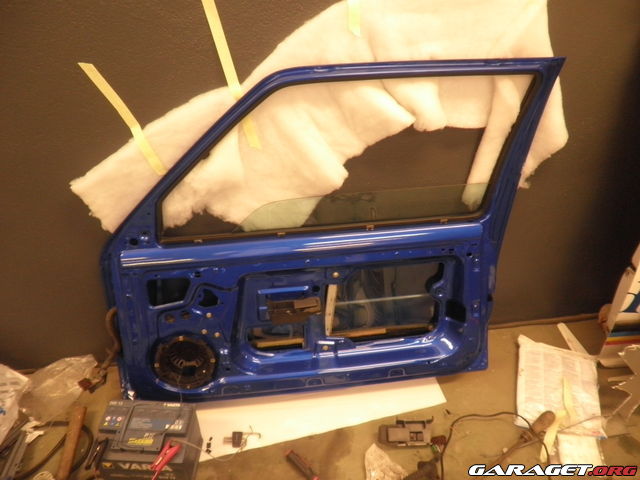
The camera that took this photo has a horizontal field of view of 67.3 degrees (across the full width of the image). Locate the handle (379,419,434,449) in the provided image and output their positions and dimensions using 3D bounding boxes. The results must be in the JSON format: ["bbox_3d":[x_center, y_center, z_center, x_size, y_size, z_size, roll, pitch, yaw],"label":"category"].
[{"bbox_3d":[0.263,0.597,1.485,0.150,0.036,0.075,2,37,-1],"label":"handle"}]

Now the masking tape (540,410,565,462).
[{"bbox_3d":[0.729,0.612,1.504,0.031,0.022,0.175,25,43,27],"label":"masking tape"}]

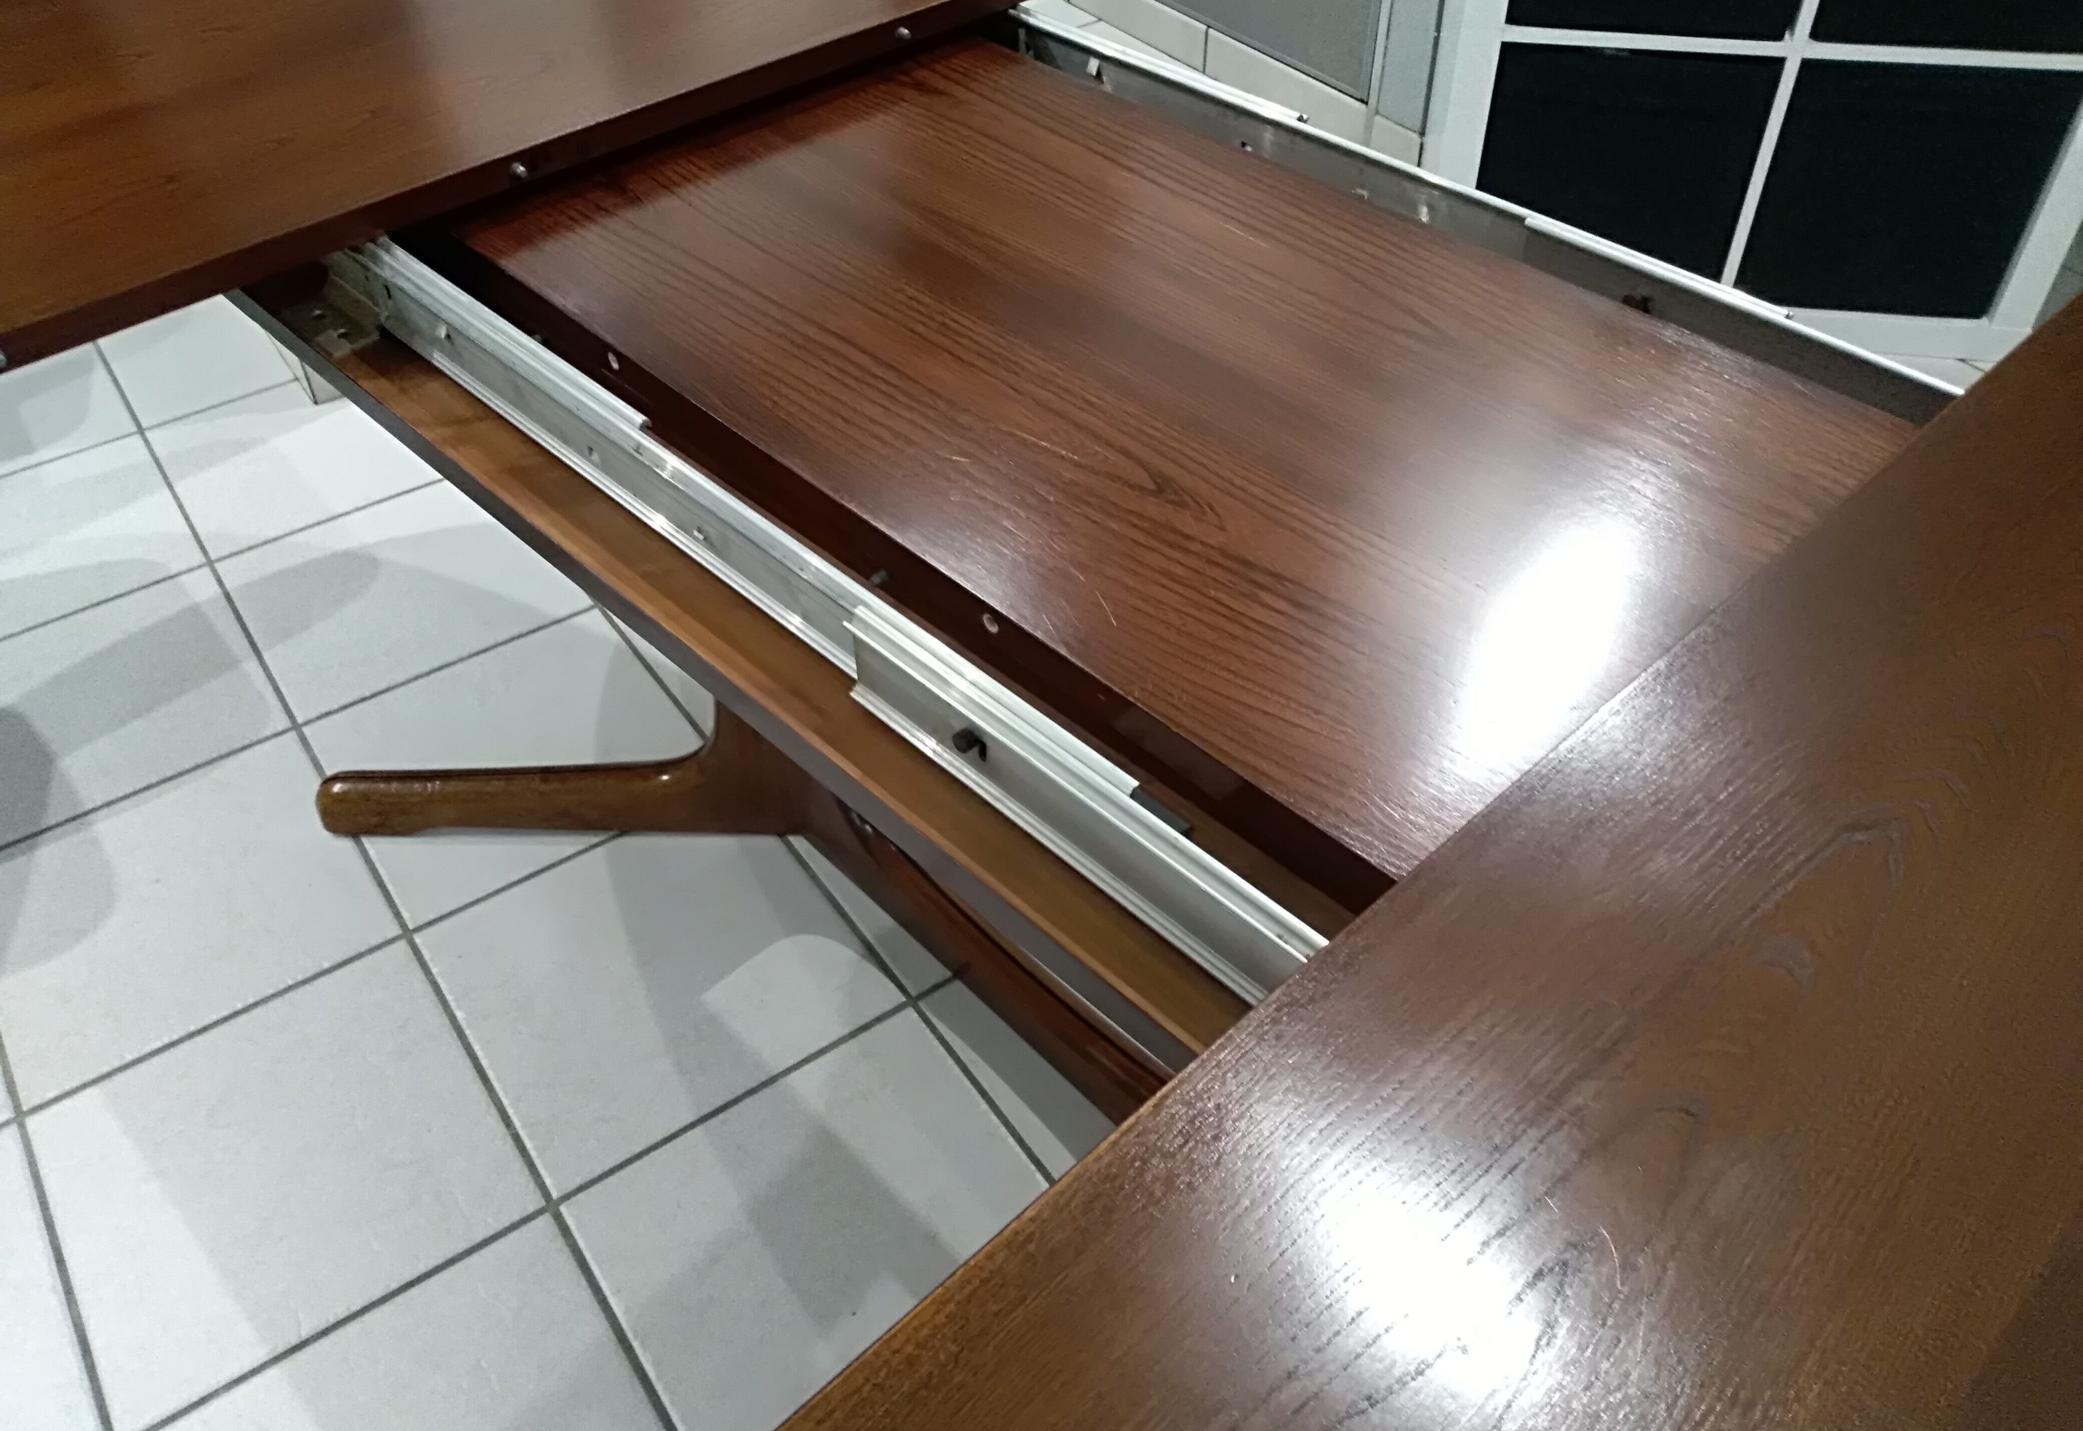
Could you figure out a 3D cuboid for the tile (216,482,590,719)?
[{"bbox_3d":[-0.734,-0.148,1.801,0.327,0.010,0.326,-27,50,-24],"label":"tile"}]

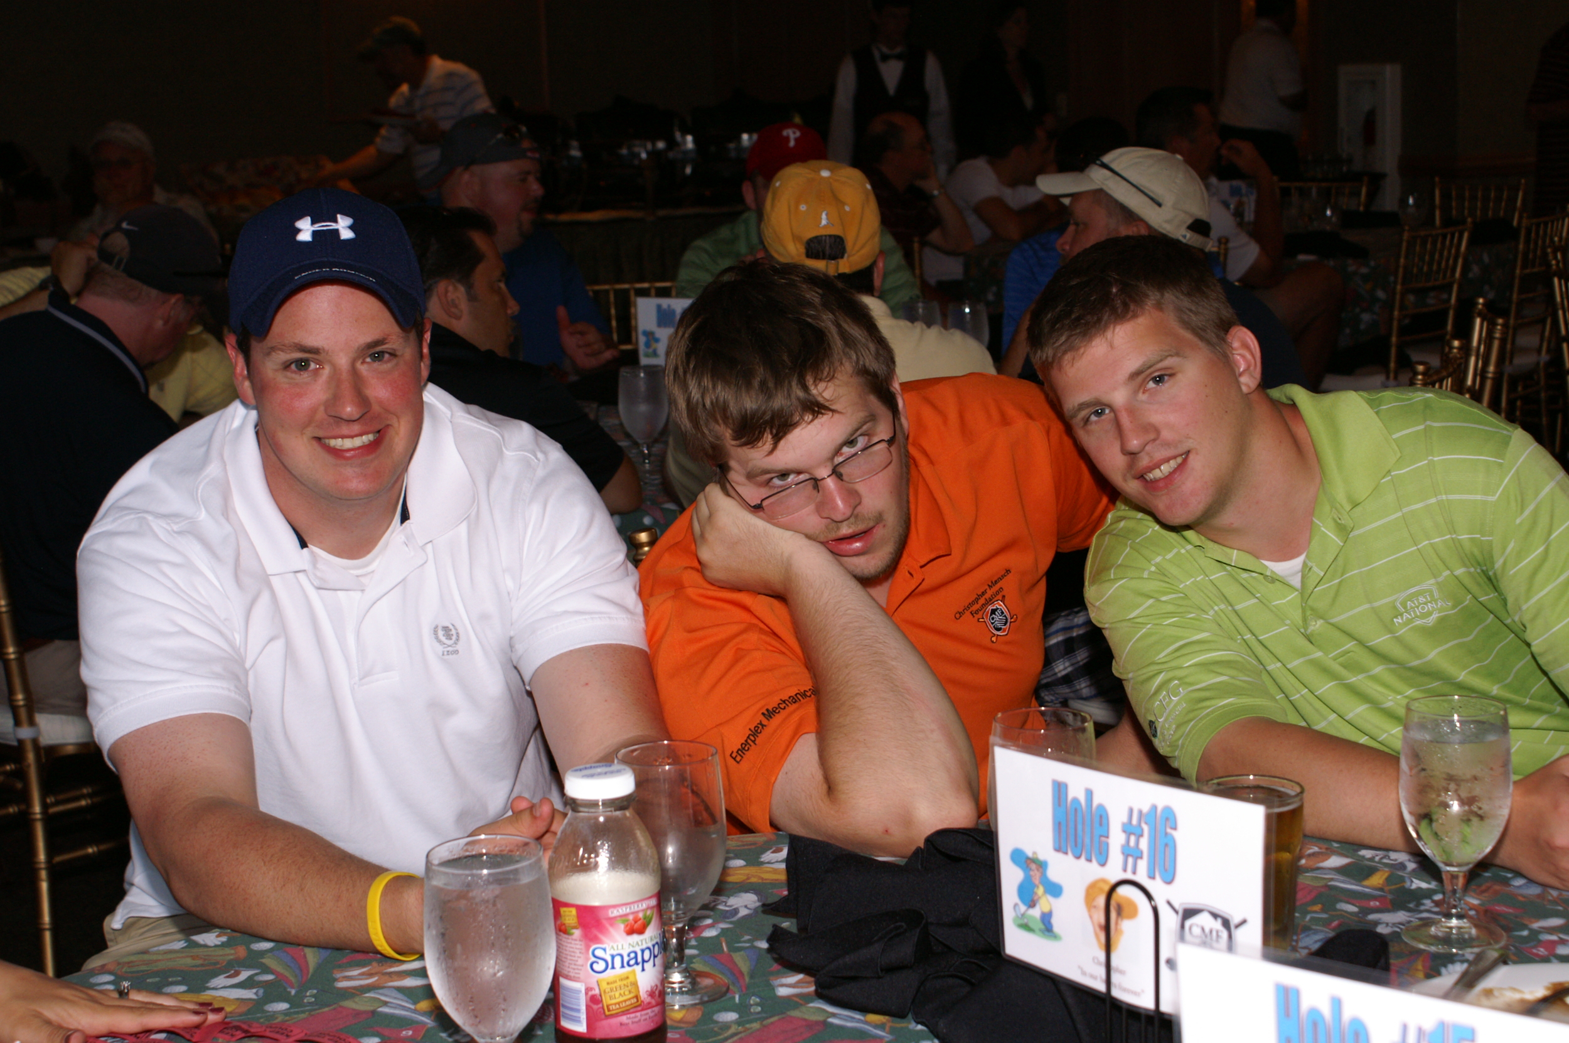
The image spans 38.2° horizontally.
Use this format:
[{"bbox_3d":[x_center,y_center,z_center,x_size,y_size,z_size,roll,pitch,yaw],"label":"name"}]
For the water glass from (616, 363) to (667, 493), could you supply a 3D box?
[{"bbox_3d":[-0.211,-0.147,3.430,0.077,0.177,0.077,-2,11,0],"label":"water glass"}]

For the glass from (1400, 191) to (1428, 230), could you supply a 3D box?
[{"bbox_3d":[1.791,-0.848,6.450,0.077,0.177,0.077,-2,11,0],"label":"glass"}]

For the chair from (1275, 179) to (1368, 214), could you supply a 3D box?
[{"bbox_3d":[2.314,-1.009,9.771,0.400,0.920,0.430,0,11,13],"label":"chair"}]

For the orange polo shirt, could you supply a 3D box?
[{"bbox_3d":[0.098,0.106,2.110,0.480,0.510,0.380,-14,23,-9],"label":"orange polo shirt"}]

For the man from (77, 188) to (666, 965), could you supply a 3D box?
[{"bbox_3d":[-0.353,0.358,1.988,0.550,1.290,0.760,-5,11,-14],"label":"man"}]

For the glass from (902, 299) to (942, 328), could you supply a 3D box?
[{"bbox_3d":[0.266,-0.339,4.350,0.077,0.177,0.077,-2,11,0],"label":"glass"}]

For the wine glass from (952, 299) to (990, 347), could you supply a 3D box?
[{"bbox_3d":[0.365,-0.349,4.495,0.080,0.165,0.080,-2,11,0],"label":"wine glass"}]

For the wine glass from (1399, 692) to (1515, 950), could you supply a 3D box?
[{"bbox_3d":[0.498,0.223,1.680,0.077,0.177,0.077,-2,11,0],"label":"wine glass"}]

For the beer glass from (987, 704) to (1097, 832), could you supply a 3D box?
[{"bbox_3d":[0.183,0.219,1.591,0.079,0.164,0.079,-2,11,0],"label":"beer glass"}]

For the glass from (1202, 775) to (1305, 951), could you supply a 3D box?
[{"bbox_3d":[0.326,0.242,1.579,0.072,0.114,0.072,-2,11,0],"label":"glass"}]

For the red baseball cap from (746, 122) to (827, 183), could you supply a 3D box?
[{"bbox_3d":[0.006,-0.755,4.680,0.175,0.150,0.265,-3,11,-6],"label":"red baseball cap"}]

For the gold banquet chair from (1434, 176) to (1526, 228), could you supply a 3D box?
[{"bbox_3d":[2.940,-0.987,9.626,0.400,0.920,0.430,2,11,19],"label":"gold banquet chair"}]

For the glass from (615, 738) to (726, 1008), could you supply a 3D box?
[{"bbox_3d":[-0.076,0.237,1.542,0.079,0.164,0.079,-2,11,0],"label":"glass"}]

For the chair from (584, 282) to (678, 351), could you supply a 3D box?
[{"bbox_3d":[-0.359,-0.149,5.632,0.400,0.920,0.430,-2,11,-3],"label":"chair"}]

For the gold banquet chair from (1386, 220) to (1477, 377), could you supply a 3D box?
[{"bbox_3d":[1.776,-0.433,6.771,0.430,0.920,0.400,5,12,31],"label":"gold banquet chair"}]

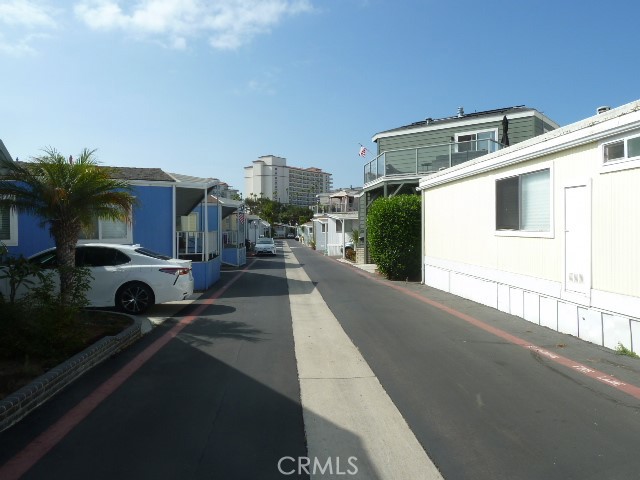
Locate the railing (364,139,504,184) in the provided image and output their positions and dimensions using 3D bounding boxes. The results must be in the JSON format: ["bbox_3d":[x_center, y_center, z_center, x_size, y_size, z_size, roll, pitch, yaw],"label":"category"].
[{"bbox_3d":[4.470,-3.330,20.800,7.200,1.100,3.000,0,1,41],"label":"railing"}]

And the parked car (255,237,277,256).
[{"bbox_3d":[-4.630,0.590,40.000,1.770,1.490,4.500,0,1,-5],"label":"parked car"}]

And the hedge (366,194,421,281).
[{"bbox_3d":[2.940,-0.100,18.100,2.000,3.200,2.200,0,1,-4],"label":"hedge"}]

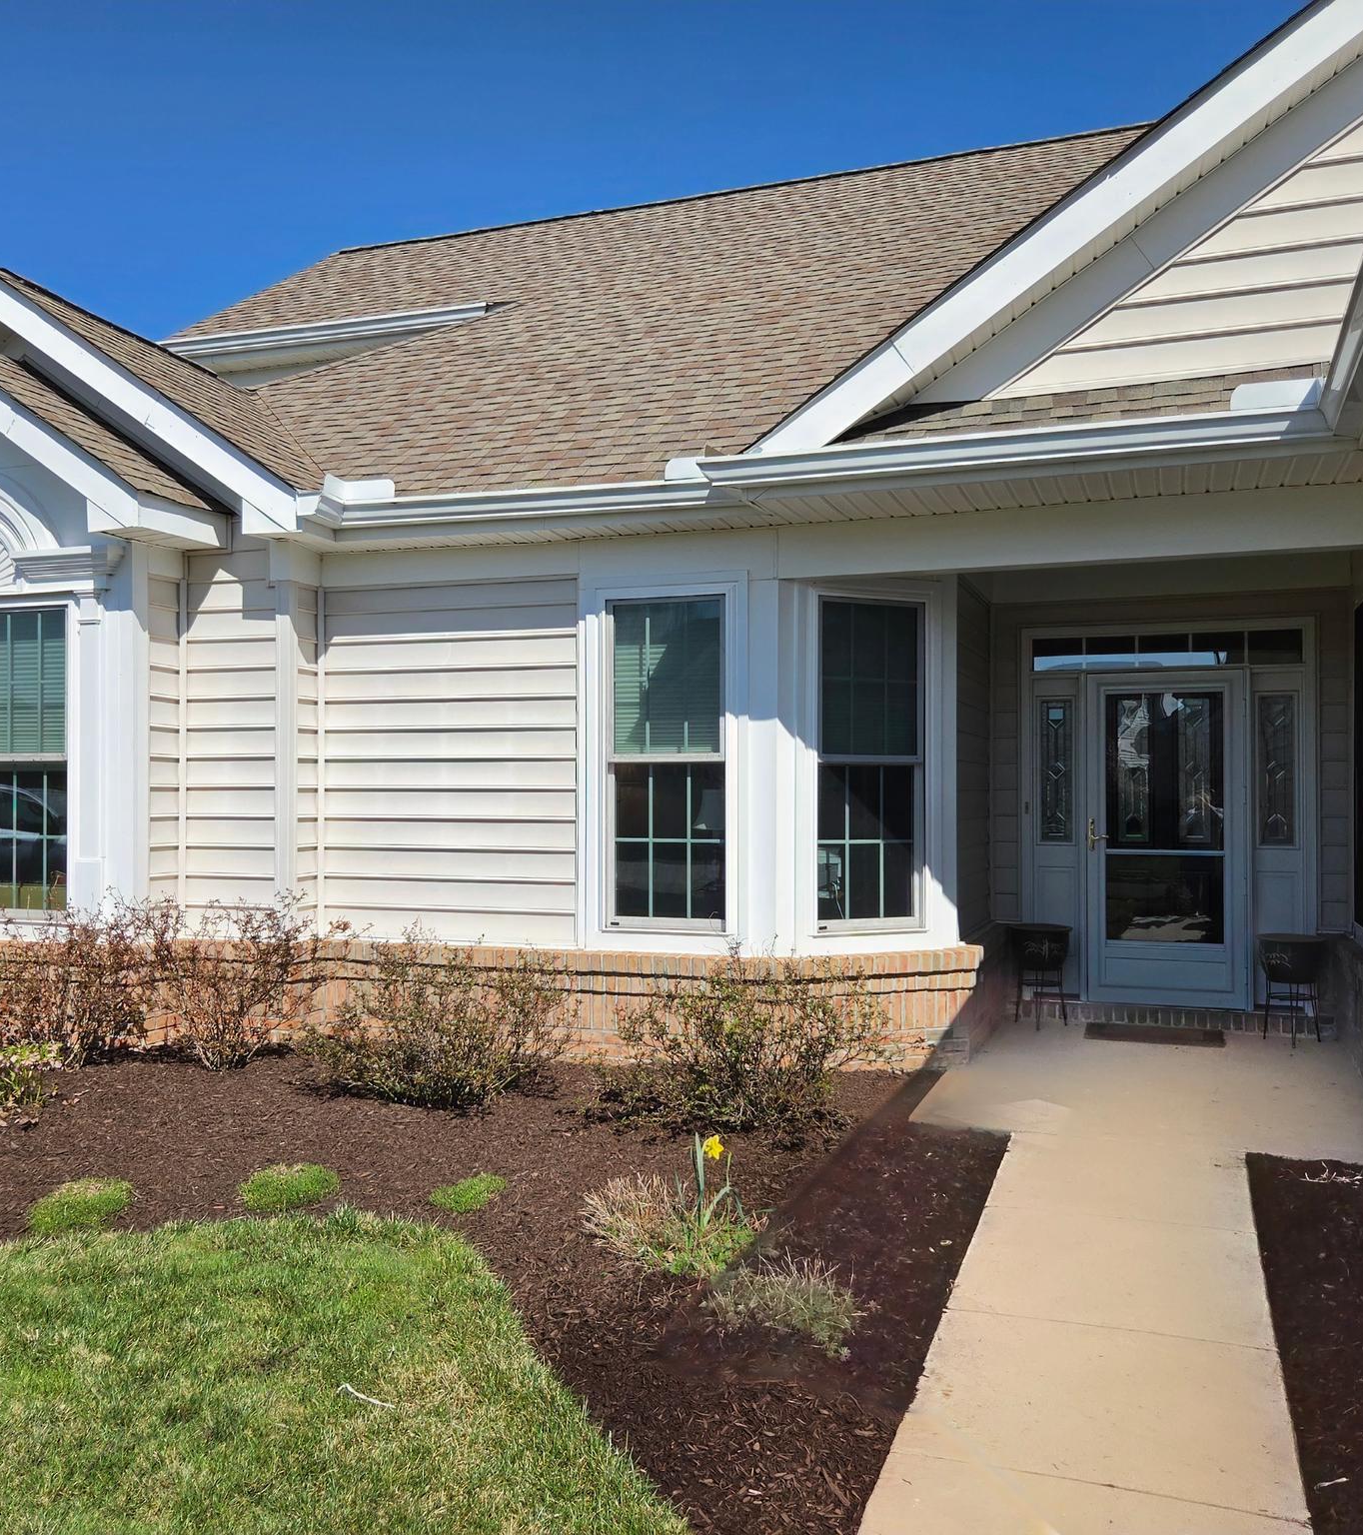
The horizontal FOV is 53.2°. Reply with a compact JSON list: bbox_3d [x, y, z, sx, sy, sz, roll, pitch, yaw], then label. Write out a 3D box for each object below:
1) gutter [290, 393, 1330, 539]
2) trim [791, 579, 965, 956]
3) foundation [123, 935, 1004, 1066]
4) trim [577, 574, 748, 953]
[{"bbox_3d":[0.377,-1.336,6.294,4.820,0.200,0.340,0,-1,20],"label":"gutter"},{"bbox_3d":[1.050,-0.010,7.240,1.030,1.950,0.100,1,-1,-25],"label":"trim"},{"bbox_3d":[-0.670,1.262,7.410,4.500,0.650,1.200,0,-1,20],"label":"foundation"},{"bbox_3d":[-0.100,-0.017,7.110,0.940,1.960,0.100,0,-1,20],"label":"trim"}]

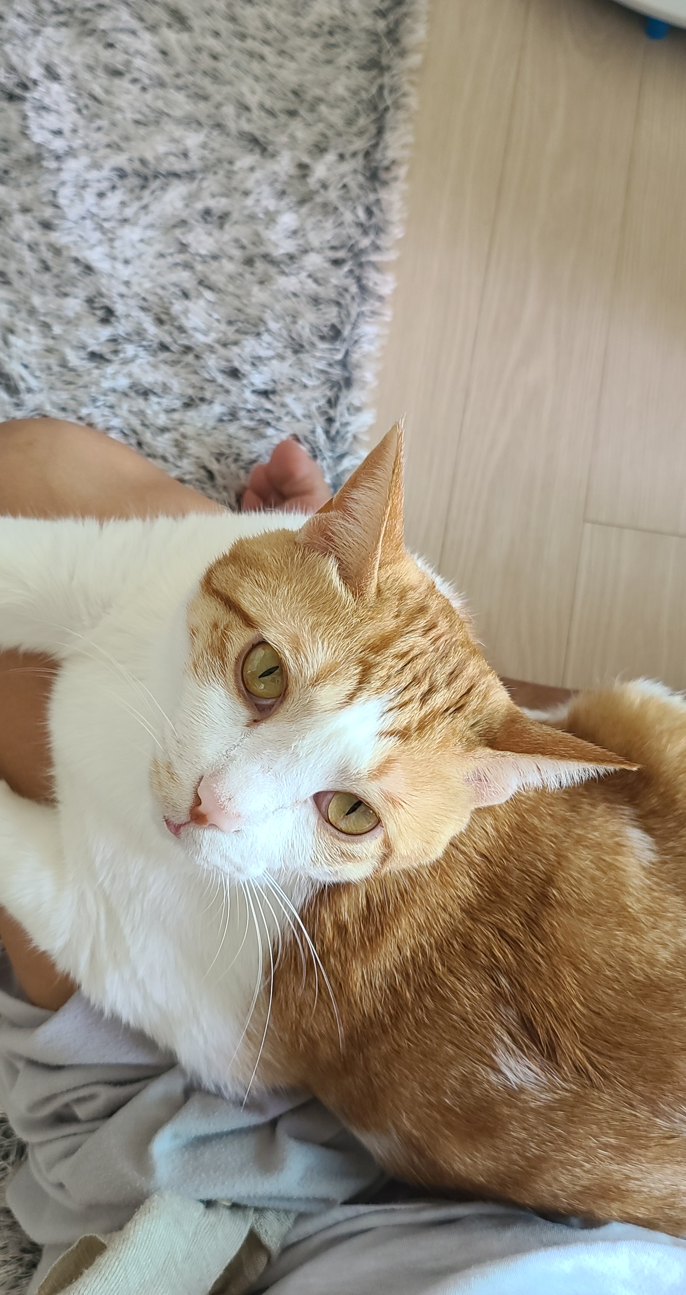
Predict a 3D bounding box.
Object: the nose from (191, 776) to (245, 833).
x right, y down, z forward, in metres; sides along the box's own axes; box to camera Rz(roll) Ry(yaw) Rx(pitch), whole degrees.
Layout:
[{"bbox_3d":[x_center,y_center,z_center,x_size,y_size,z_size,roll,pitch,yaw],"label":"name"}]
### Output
[{"bbox_3d":[-0.036,0.045,0.360,0.011,0.009,0.018,-33,87,18],"label":"nose"}]

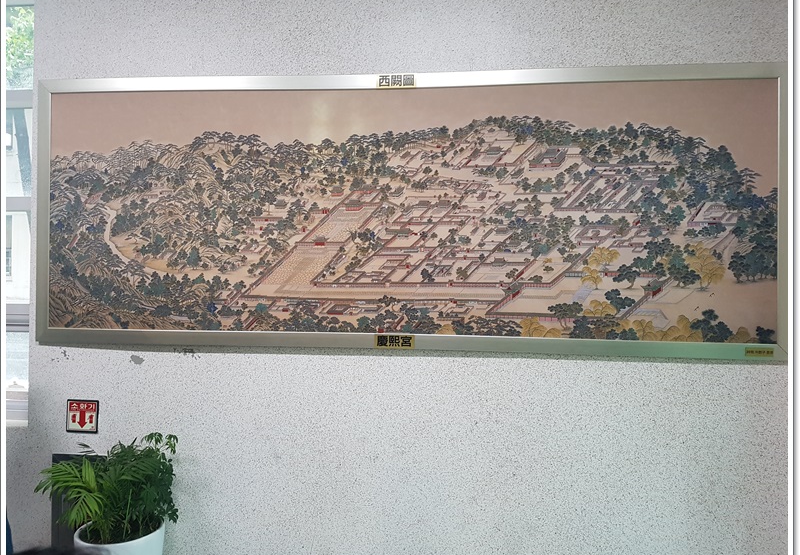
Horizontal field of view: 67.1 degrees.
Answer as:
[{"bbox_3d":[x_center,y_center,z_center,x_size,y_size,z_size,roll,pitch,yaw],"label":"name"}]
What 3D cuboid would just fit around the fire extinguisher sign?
[{"bbox_3d":[-1.729,0.759,3.279,0.182,0.178,0.012,1,0,6],"label":"fire extinguisher sign"}]

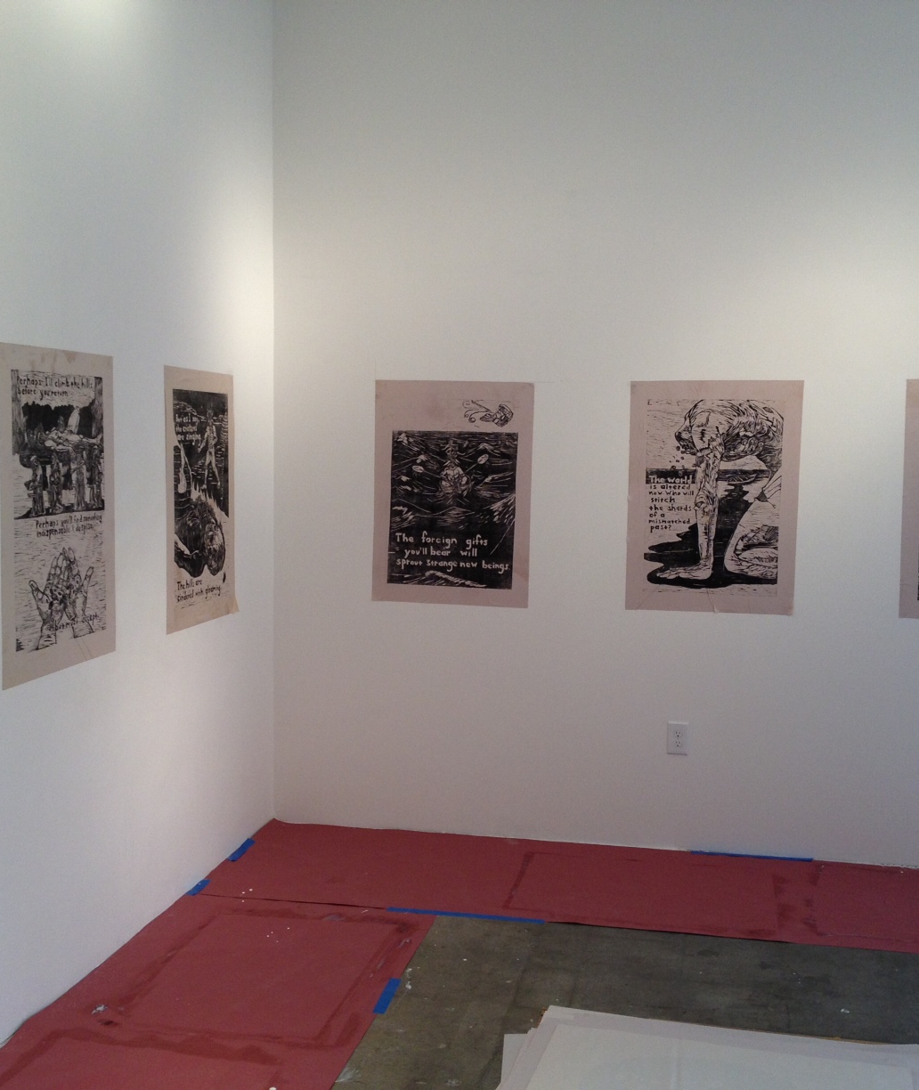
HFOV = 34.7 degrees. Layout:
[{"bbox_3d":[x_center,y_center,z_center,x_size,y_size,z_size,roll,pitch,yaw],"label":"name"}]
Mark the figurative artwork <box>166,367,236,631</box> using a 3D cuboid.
[{"bbox_3d":[-0.910,-0.166,5.196,0.010,0.890,0.644,1,4,12],"label":"figurative artwork"}]

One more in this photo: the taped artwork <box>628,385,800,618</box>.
[{"bbox_3d":[0.965,-0.180,5.603,0.644,0.890,0.010,1,4,12],"label":"taped artwork"}]

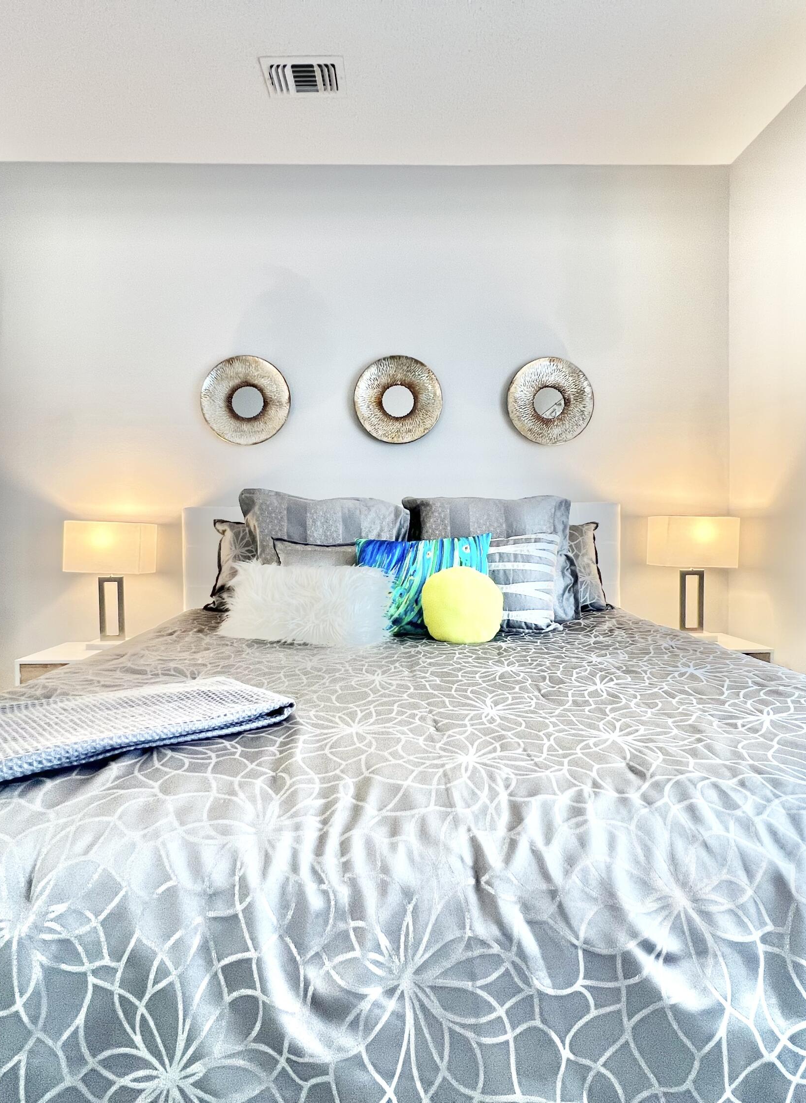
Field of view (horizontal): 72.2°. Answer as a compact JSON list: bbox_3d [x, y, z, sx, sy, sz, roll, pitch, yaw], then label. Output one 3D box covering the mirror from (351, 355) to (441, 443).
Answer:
[{"bbox_3d":[-0.021,-0.693,2.507,0.398,0.398,0.050,0,2,-1],"label":"mirror"}]

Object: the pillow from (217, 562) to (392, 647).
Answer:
[{"bbox_3d":[-0.324,0.158,1.866,0.560,0.305,0.165,0,-23,7],"label":"pillow"}]

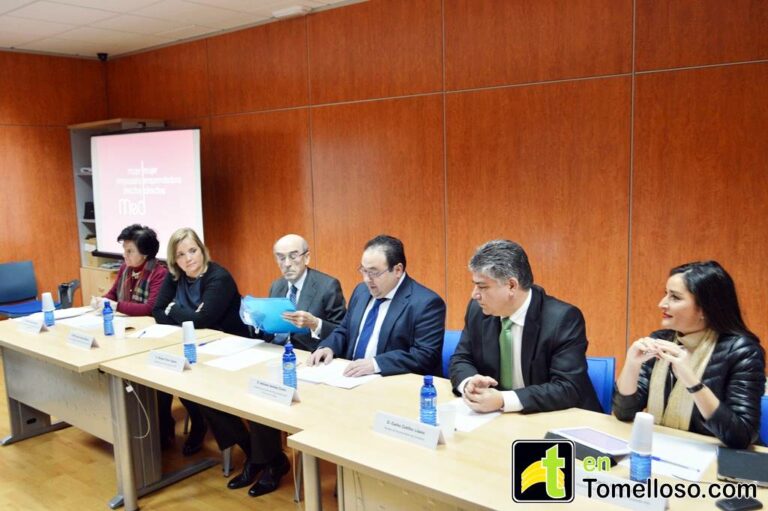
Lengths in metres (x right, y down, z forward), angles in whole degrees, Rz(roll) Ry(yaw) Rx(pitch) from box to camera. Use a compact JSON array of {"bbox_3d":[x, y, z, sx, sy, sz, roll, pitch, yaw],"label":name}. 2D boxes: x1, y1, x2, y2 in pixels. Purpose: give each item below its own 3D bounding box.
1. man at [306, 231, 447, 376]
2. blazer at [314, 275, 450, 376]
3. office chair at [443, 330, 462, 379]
[{"bbox_3d":[-0.038,0.581,3.302,0.650,1.330,0.660,5,10,40],"label":"man"},{"bbox_3d":[-0.016,0.413,3.311,0.630,0.660,0.560,5,10,40],"label":"blazer"},{"bbox_3d":[0.075,0.811,3.452,0.520,0.830,0.600,5,10,40],"label":"office chair"}]

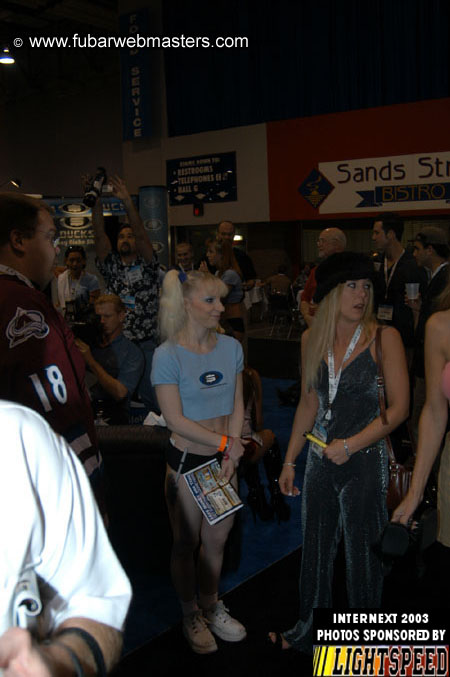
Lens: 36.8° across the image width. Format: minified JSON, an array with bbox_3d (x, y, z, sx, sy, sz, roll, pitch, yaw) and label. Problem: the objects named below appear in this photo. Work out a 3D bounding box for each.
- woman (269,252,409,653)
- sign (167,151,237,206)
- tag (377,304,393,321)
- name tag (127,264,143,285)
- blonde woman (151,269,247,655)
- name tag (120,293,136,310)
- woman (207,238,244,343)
[{"bbox_3d":[0.474,0.483,2.760,0.530,1.650,0.400,3,10,30],"label":"woman"},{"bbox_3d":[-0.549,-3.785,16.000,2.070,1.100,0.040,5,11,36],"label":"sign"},{"bbox_3d":[1.095,-0.179,4.650,0.105,0.108,0.012,1,9,18],"label":"tag"},{"bbox_3d":[-0.671,-0.487,5.070,0.097,0.107,0.012,-10,3,-6],"label":"name tag"},{"bbox_3d":[-0.103,0.511,2.832,0.420,1.610,0.330,-6,10,-27],"label":"blonde woman"},{"bbox_3d":[-0.722,-0.273,5.050,0.112,0.105,0.012,-3,12,-5],"label":"name tag"},{"bbox_3d":[0.024,-0.049,6.129,0.400,1.680,0.440,-2,9,-3],"label":"woman"}]

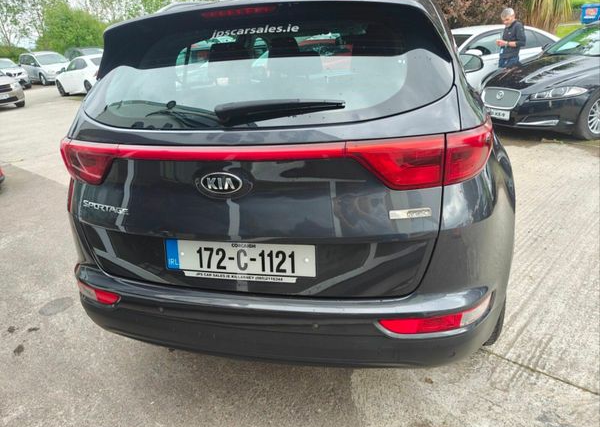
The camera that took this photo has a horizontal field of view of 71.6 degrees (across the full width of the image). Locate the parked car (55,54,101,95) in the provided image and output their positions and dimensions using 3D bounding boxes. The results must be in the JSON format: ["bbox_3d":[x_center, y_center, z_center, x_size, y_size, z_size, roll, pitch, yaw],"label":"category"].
[{"bbox_3d":[-7.559,-5.233,15.557,4.250,1.450,1.790,16,31,40],"label":"parked car"}]

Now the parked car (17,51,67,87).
[{"bbox_3d":[-14.491,-8.346,23.882,4.550,1.670,1.830,15,30,38],"label":"parked car"}]

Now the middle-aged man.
[{"bbox_3d":[3.484,-2.511,6.993,0.420,1.720,0.500,-17,26,-26],"label":"middle-aged man"}]

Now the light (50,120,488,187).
[{"bbox_3d":[-0.192,-0.194,1.388,1.630,0.170,0.340,1,24,14],"label":"light"}]

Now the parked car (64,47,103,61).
[{"bbox_3d":[-13.436,-9.538,26.348,4.400,1.530,1.800,15,30,39],"label":"parked car"}]

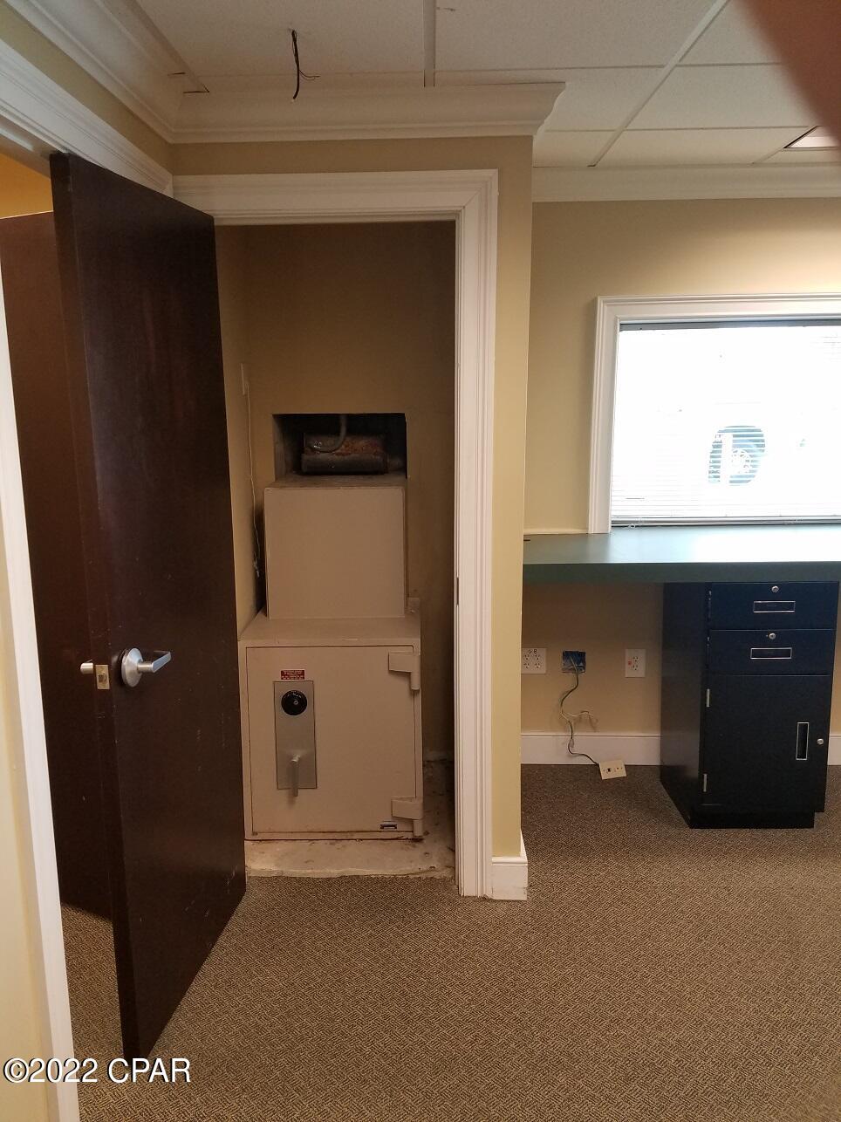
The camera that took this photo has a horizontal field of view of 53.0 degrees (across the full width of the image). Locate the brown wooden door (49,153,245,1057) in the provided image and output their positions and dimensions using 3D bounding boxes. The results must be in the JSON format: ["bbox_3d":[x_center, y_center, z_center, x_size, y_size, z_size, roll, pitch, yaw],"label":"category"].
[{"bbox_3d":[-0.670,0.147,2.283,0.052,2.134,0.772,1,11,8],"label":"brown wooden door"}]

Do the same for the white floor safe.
[{"bbox_3d":[-0.317,0.362,3.440,0.670,1.315,0.730,0,11,2],"label":"white floor safe"}]

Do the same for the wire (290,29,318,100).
[{"bbox_3d":[-0.265,-1.152,1.960,0.065,0.150,0.040,0,11,2],"label":"wire"}]

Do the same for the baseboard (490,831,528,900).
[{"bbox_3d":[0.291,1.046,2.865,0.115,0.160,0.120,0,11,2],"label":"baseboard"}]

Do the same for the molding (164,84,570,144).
[{"bbox_3d":[-0.160,-1.247,2.353,1.110,0.114,0.085,0,11,2],"label":"molding"}]

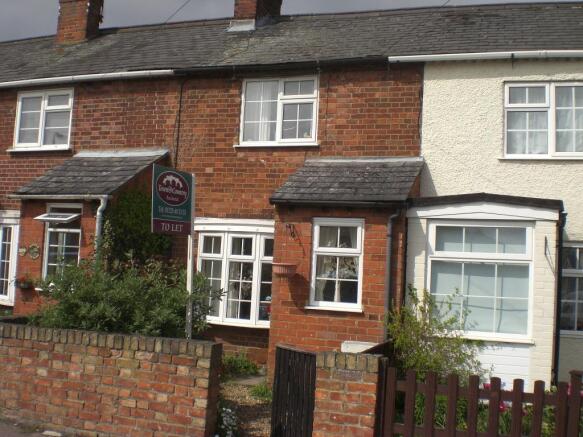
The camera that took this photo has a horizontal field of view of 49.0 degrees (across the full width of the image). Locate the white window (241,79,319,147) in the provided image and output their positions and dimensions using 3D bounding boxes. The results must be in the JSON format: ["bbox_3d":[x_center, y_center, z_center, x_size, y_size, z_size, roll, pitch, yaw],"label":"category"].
[{"bbox_3d":[-0.185,-1.532,9.223,1.210,1.010,0.120,1,-5,18],"label":"white window"}]

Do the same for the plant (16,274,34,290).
[{"bbox_3d":[-3.574,0.849,8.596,0.275,0.208,0.220,1,-4,17],"label":"plant"}]

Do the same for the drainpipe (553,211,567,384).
[{"bbox_3d":[2.810,0.855,6.703,0.105,1.930,0.120,1,-5,18],"label":"drainpipe"}]

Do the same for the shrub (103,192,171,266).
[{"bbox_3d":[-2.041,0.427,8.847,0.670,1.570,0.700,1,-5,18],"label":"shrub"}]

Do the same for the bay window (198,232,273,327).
[{"bbox_3d":[-0.710,0.876,9.255,1.320,1.322,0.330,1,-4,17],"label":"bay window"}]

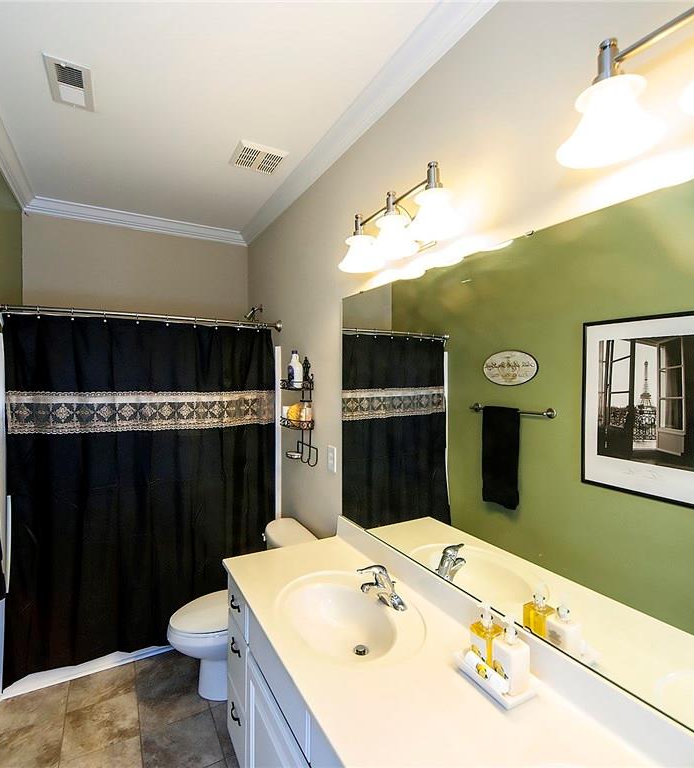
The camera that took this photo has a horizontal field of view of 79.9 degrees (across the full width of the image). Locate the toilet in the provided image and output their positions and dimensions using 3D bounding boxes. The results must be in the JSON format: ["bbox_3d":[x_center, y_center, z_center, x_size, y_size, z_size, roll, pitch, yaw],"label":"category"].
[{"bbox_3d":[-0.534,1.190,2.155,0.720,0.750,0.440,0,1,-30],"label":"toilet"}]

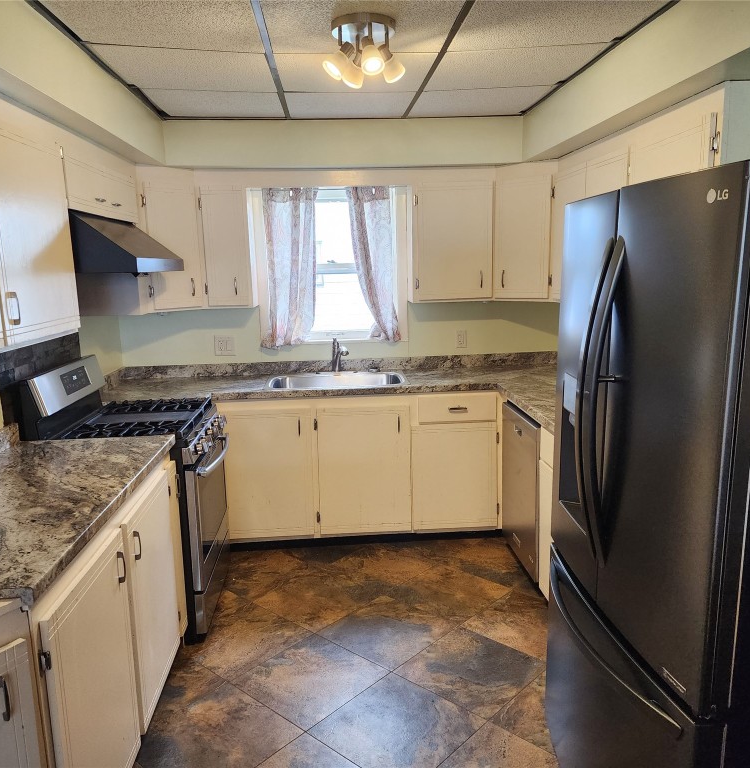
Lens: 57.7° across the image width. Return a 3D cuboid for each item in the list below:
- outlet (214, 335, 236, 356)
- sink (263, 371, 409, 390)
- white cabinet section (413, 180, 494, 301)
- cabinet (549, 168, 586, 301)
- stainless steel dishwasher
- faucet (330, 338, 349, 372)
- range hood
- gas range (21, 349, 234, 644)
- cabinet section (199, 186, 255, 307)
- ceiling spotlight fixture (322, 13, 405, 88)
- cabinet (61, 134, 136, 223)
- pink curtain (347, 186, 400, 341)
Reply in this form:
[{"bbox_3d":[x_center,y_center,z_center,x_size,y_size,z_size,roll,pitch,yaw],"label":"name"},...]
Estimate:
[{"bbox_3d":[-0.910,-0.230,4.117,0.119,0.117,0.012,-2,10,-4],"label":"outlet"},{"bbox_3d":[-0.213,0.063,3.887,0.795,0.180,0.520,-2,10,-4],"label":"sink"},{"bbox_3d":[0.435,-0.832,4.012,0.460,0.670,0.320,-2,10,-3],"label":"white cabinet section"},{"bbox_3d":[1.125,-0.769,3.383,0.323,0.725,0.411,-2,10,-4],"label":"cabinet"},{"bbox_3d":[0.992,0.499,3.363,0.600,0.810,0.600,-2,10,-3],"label":"stainless steel dishwasher"},{"bbox_3d":[-0.205,-0.156,3.871,0.080,0.205,0.180,-4,10,-15],"label":"faucet"},{"bbox_3d":[-1.130,-0.562,2.758,0.530,0.225,0.760,-2,10,-3],"label":"range hood"},{"bbox_3d":[-1.026,0.475,3.013,0.680,1.130,0.760,-2,10,-3],"label":"gas range"},{"bbox_3d":[-0.835,-0.786,3.938,0.270,0.660,0.320,-2,10,-3],"label":"cabinet section"},{"bbox_3d":[-0.033,-1.034,2.099,0.252,0.176,0.247,-2,10,-4],"label":"ceiling spotlight fixture"},{"bbox_3d":[-1.295,-0.832,2.853,0.330,0.279,0.935,-2,10,-4],"label":"cabinet"},{"bbox_3d":[-0.004,-0.677,3.910,0.300,0.890,0.070,-2,10,-3],"label":"pink curtain"}]

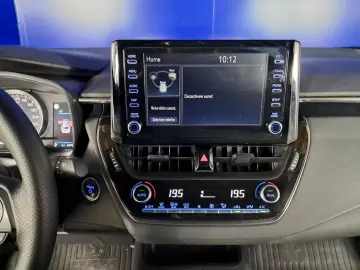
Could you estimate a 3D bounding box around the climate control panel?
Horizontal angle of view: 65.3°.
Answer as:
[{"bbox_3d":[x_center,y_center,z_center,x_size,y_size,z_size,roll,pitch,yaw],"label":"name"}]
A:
[{"bbox_3d":[0.034,0.100,0.428,0.250,0.061,0.030,0,-6,0],"label":"climate control panel"}]

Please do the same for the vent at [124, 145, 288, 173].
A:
[{"bbox_3d":[0.043,0.038,0.450,0.259,0.045,0.040,0,-2,0],"label":"vent"}]

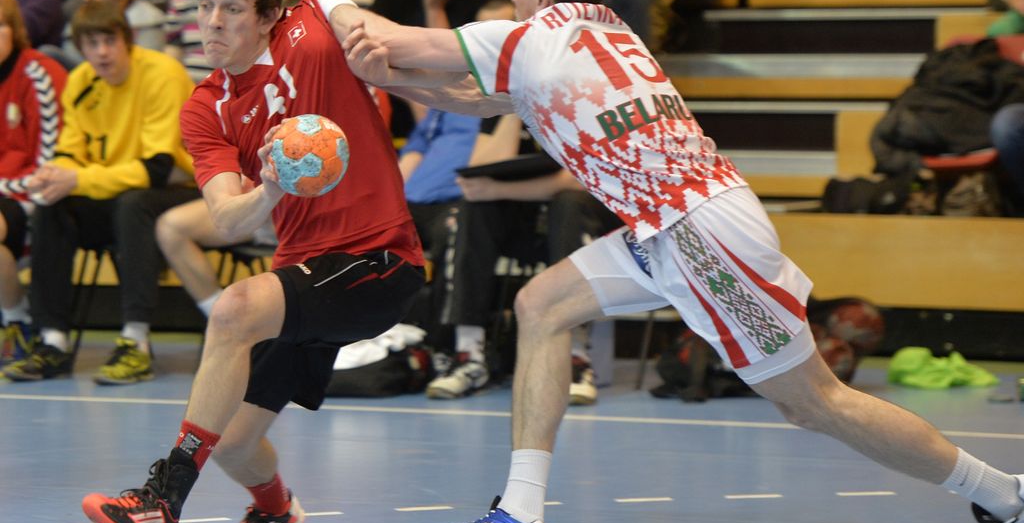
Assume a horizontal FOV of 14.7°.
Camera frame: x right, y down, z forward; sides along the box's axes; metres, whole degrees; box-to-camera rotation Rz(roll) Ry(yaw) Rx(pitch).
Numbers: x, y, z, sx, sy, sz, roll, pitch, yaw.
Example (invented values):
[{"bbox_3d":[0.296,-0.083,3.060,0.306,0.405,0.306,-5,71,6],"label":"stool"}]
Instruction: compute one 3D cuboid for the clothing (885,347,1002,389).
[{"bbox_3d":[1.430,0.360,13.250,0.370,0.120,0.300,2,5,22],"label":"clothing"}]

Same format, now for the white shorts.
[{"bbox_3d":[0.429,0.057,9.450,0.480,0.460,0.400,2,5,28],"label":"white shorts"}]

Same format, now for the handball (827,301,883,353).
[{"bbox_3d":[1.169,0.226,13.500,0.187,0.187,0.187,0,5,0],"label":"handball"}]

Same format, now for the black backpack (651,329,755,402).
[{"bbox_3d":[0.632,0.340,13.000,0.380,0.250,0.300,2,5,22],"label":"black backpack"}]

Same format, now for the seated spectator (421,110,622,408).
[{"bbox_3d":[0.032,-0.251,13.300,0.630,1.300,0.850,2,5,23],"label":"seated spectator"}]

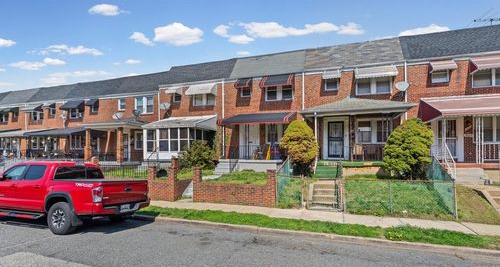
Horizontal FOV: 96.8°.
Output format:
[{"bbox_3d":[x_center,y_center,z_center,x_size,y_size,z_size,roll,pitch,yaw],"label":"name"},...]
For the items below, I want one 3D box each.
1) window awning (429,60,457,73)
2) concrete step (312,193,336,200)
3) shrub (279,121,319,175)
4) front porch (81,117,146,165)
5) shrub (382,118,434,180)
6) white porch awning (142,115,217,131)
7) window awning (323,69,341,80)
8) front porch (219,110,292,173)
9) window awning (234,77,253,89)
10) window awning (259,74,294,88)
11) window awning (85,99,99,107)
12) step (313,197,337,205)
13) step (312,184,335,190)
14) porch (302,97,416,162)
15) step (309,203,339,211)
[{"bbox_3d":[9.800,-3.420,11.170,1.030,0.560,0.520,-1,-1,19],"label":"window awning"},{"bbox_3d":[2.792,2.374,8.296,0.840,0.180,0.300,-1,-2,18],"label":"concrete step"},{"bbox_3d":[2.270,0.640,10.150,1.650,2.450,1.650,-1,-1,19],"label":"shrub"},{"bbox_3d":[-9.318,0.497,16.006,4.300,3.300,2.400,-1,-2,18],"label":"front porch"},{"bbox_3d":[6.423,0.620,9.000,1.650,2.350,1.650,-1,-2,18],"label":"shrub"},{"bbox_3d":[-4.434,-0.728,14.317,3.724,1.100,2.670,-1,-3,18],"label":"white porch awning"},{"bbox_3d":[4.646,-3.293,12.623,0.950,0.580,0.550,-1,-2,18],"label":"window awning"},{"bbox_3d":[0.480,0.420,13.150,4.500,3.400,2.500,-1,-1,19],"label":"front porch"},{"bbox_3d":[-0.387,-3.189,13.978,0.857,0.760,0.850,-1,-3,18],"label":"window awning"},{"bbox_3d":[1.720,-3.250,13.680,1.980,0.870,0.850,-1,-1,19],"label":"window awning"},{"bbox_3d":[-12.932,-2.481,18.150,0.876,0.690,0.550,-1,-3,18],"label":"window awning"},{"bbox_3d":[2.450,2.220,7.300,0.800,0.180,0.320,-1,-1,19],"label":"step"},{"bbox_3d":[2.940,2.089,8.796,0.820,0.180,0.300,-1,-2,18],"label":"step"},{"bbox_3d":[5.400,-0.260,11.750,5.050,3.500,2.300,-1,-1,19],"label":"porch"},{"bbox_3d":[2.452,2.428,7.351,0.952,0.170,0.350,-1,-3,18],"label":"step"}]

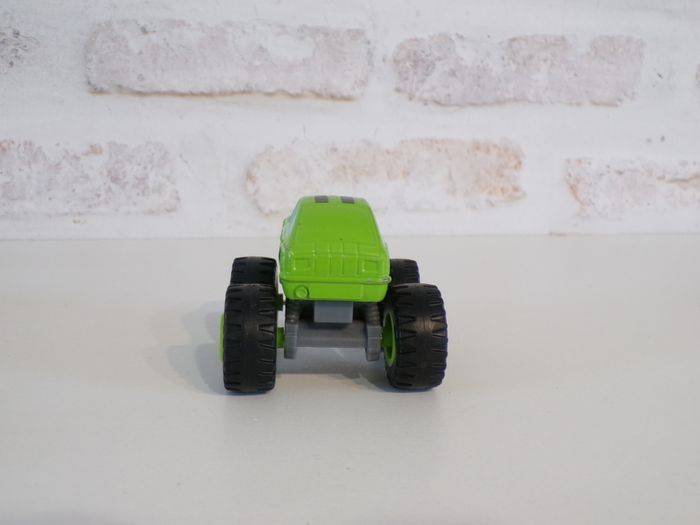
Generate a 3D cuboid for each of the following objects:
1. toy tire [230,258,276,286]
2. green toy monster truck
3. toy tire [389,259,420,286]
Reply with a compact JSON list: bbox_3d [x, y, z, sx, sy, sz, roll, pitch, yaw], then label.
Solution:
[{"bbox_3d":[-0.034,0.015,0.273,0.015,0.033,0.033,0,11,-6],"label":"toy tire"},{"bbox_3d":[-0.007,0.006,0.251,0.068,0.058,0.077,0,11,-6],"label":"green toy monster truck"},{"bbox_3d":[0.016,0.015,0.278,0.015,0.033,0.033,0,11,-6],"label":"toy tire"}]

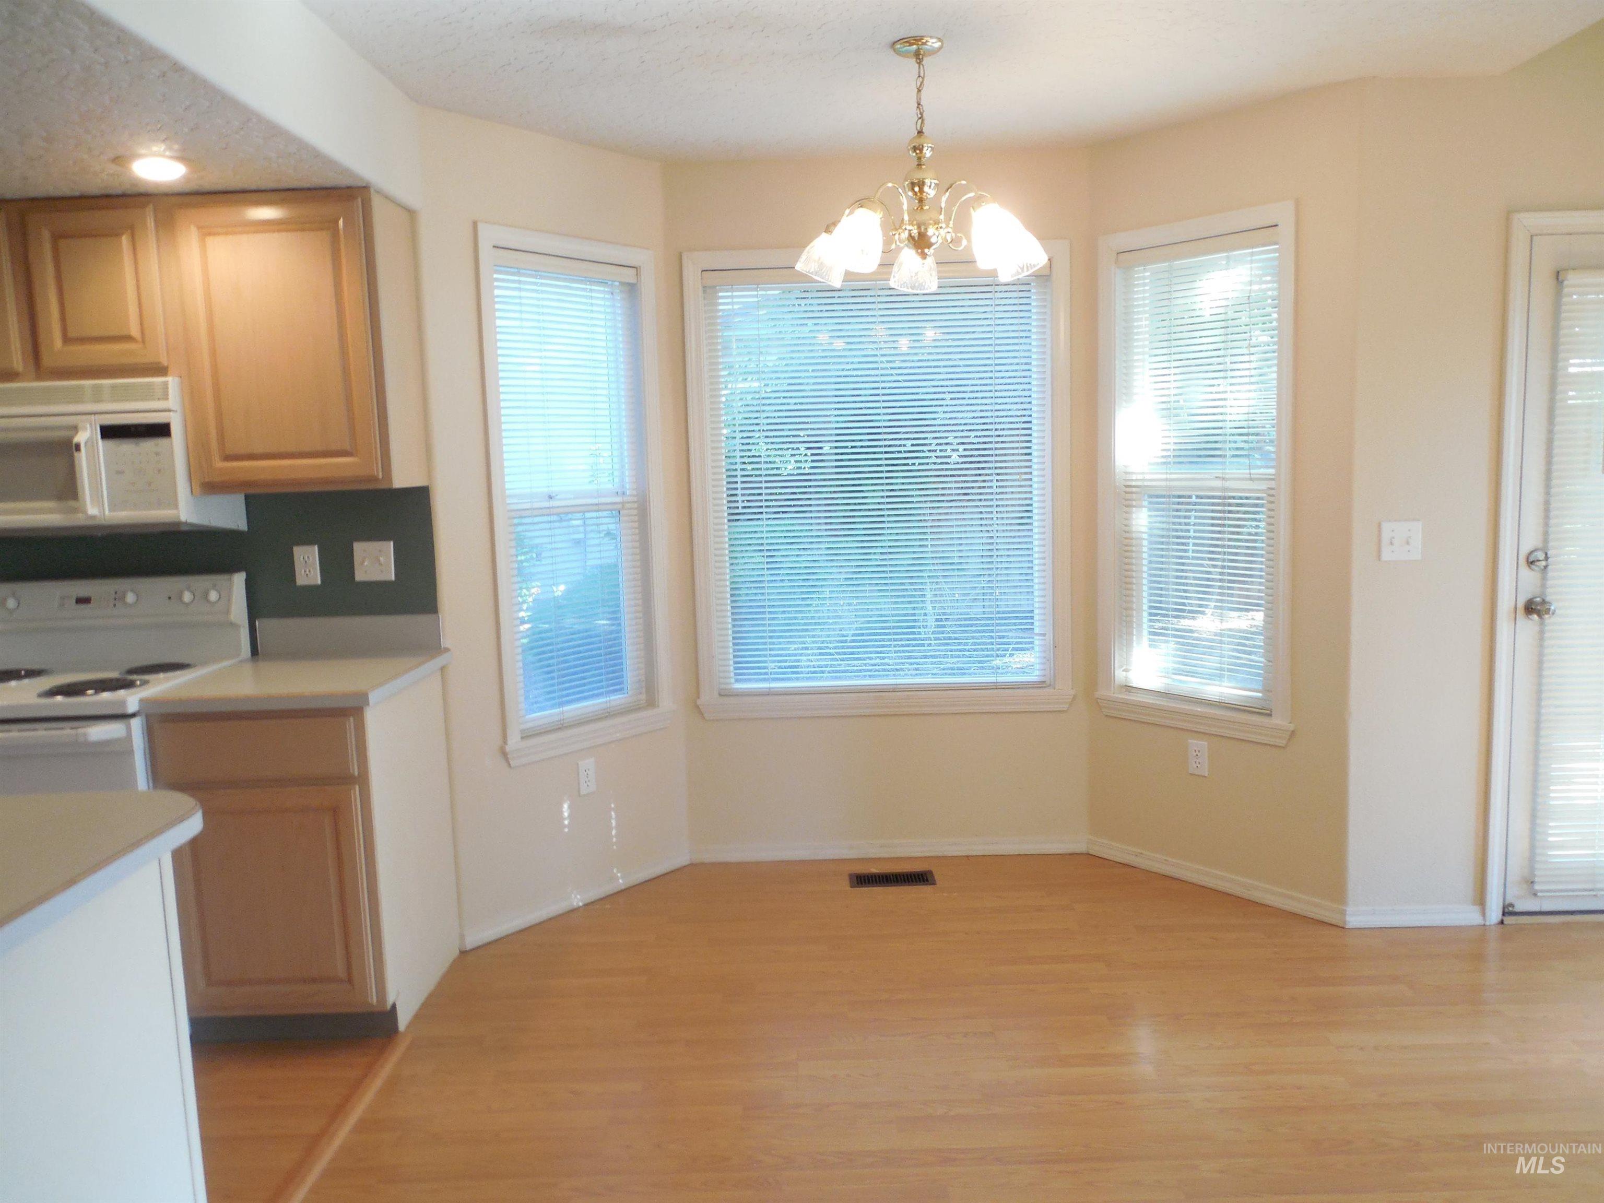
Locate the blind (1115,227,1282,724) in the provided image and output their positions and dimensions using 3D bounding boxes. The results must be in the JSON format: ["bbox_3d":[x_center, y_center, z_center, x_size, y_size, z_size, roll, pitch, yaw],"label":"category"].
[{"bbox_3d":[1.274,-0.409,3.768,0.045,1.500,0.585,-7,8,-40],"label":"blind"}]

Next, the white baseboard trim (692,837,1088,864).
[{"bbox_3d":[0.314,0.913,4.244,1.460,0.072,0.016,-1,6,1],"label":"white baseboard trim"}]

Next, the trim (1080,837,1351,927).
[{"bbox_3d":[1.344,0.926,3.876,0.016,0.072,0.944,-7,8,-40],"label":"trim"}]

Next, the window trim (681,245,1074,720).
[{"bbox_3d":[0.278,-0.401,4.042,1.340,1.626,0.075,-2,6,1],"label":"window trim"}]

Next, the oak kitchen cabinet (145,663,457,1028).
[{"bbox_3d":[-1.294,0.658,3.132,0.525,0.876,0.603,-2,6,1],"label":"oak kitchen cabinet"}]

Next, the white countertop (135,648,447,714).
[{"bbox_3d":[-1.331,0.213,3.142,0.570,0.038,0.658,-1,6,1],"label":"white countertop"}]

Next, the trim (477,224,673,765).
[{"bbox_3d":[-0.714,-0.339,3.792,0.050,1.654,0.692,4,8,40],"label":"trim"}]

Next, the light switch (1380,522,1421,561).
[{"bbox_3d":[1.756,-0.175,3.386,0.118,0.114,0.014,-1,6,1],"label":"light switch"}]

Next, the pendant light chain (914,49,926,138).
[{"bbox_3d":[0.302,-1.293,2.951,0.027,0.210,0.027,-1,6,1],"label":"pendant light chain"}]

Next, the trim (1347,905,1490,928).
[{"bbox_3d":[1.837,0.944,3.459,0.418,0.064,0.015,-2,6,1],"label":"trim"}]

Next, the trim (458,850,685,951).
[{"bbox_3d":[-0.707,0.972,3.843,0.015,0.064,0.960,4,9,42],"label":"trim"}]

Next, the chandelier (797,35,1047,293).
[{"bbox_3d":[0.305,-1.095,2.912,0.655,0.580,0.630,-2,6,1],"label":"chandelier"}]

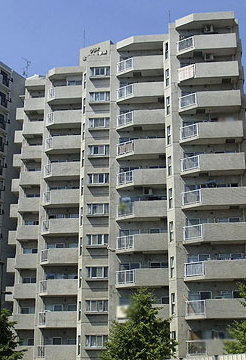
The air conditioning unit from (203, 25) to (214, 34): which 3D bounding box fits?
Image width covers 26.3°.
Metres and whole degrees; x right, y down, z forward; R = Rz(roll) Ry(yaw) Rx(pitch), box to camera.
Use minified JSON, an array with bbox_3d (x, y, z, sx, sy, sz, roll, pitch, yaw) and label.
[{"bbox_3d":[7.685,-13.420,46.921,0.820,0.630,0.320,-2,-18,6],"label":"air conditioning unit"}]

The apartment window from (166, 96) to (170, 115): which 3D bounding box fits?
[{"bbox_3d":[3.952,-6.444,45.761,0.130,1.750,0.500,17,-24,-41],"label":"apartment window"}]

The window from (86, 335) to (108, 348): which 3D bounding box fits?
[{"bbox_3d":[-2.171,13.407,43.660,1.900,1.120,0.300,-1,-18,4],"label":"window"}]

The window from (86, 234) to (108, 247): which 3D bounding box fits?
[{"bbox_3d":[-2.193,5.257,45.859,1.850,1.050,0.150,-2,-19,6],"label":"window"}]

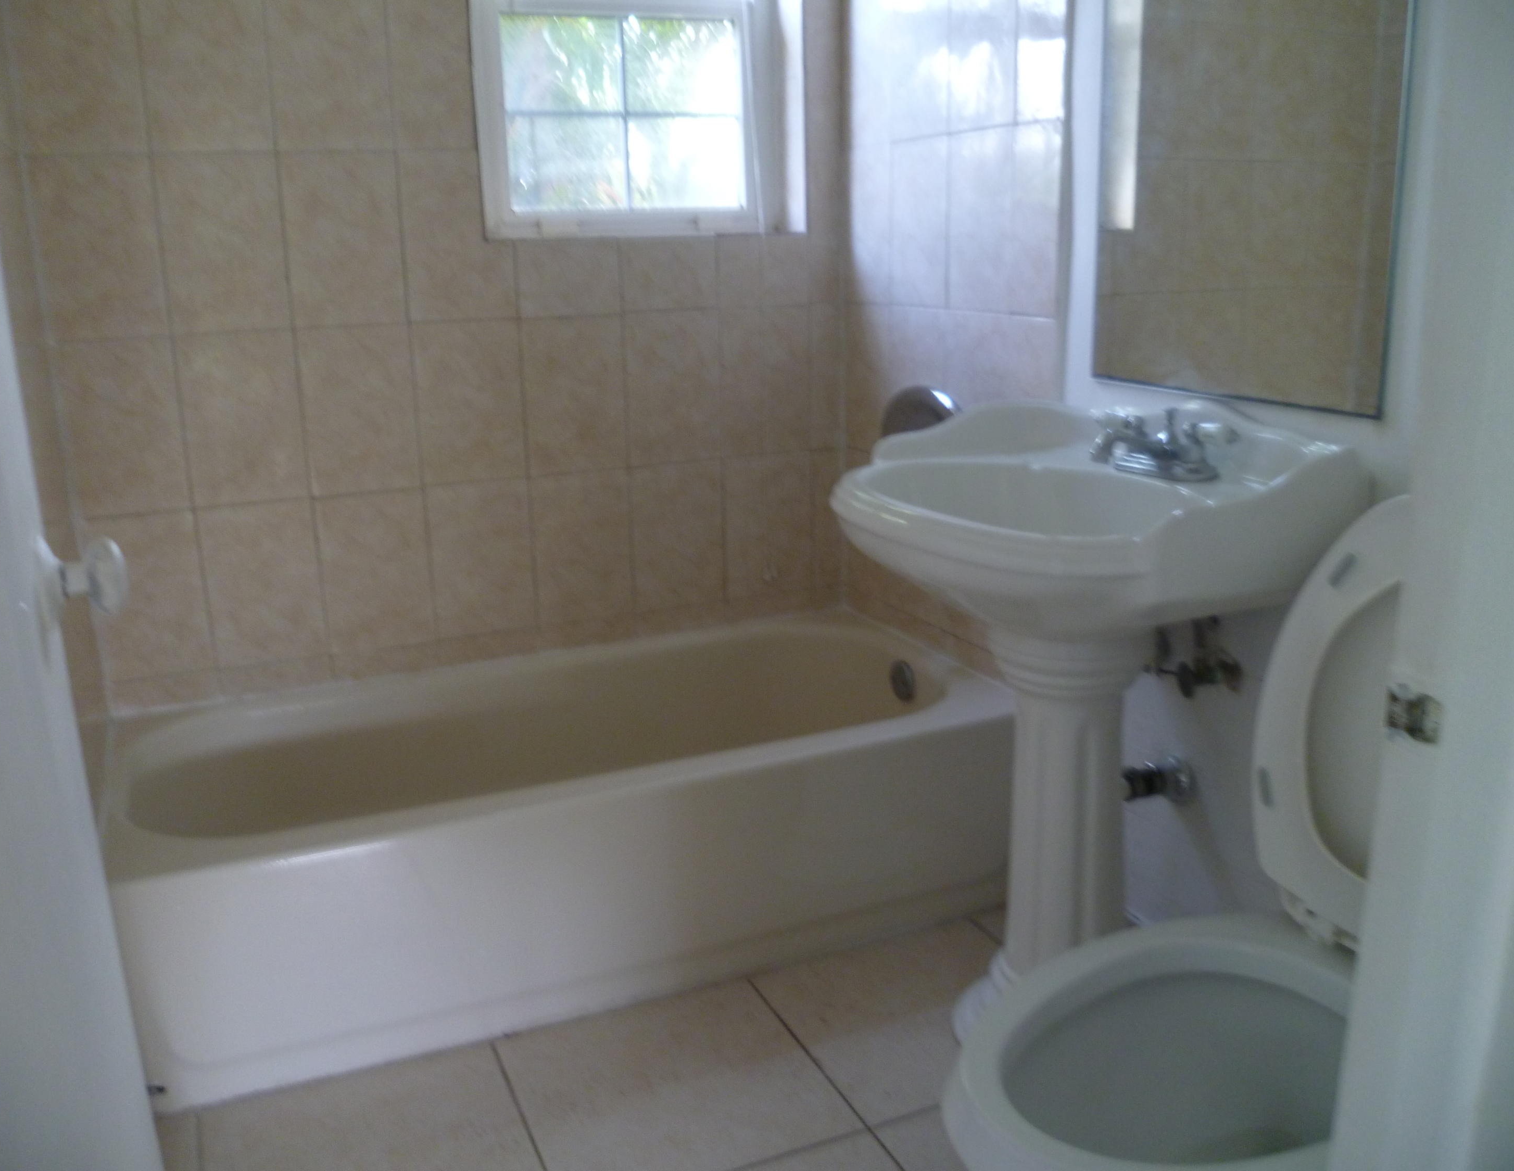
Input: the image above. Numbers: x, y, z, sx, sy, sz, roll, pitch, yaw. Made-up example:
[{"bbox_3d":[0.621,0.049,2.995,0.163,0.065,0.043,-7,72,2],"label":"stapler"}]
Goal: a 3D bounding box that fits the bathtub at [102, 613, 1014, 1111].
[{"bbox_3d":[-0.335,0.398,2.286,1.507,0.359,0.758,-7,15,-22],"label":"bathtub"}]

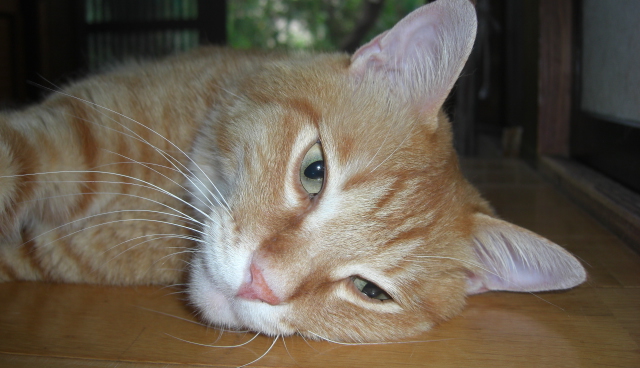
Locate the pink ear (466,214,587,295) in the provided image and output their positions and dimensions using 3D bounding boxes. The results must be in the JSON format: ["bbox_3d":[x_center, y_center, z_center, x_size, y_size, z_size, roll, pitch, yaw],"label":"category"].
[{"bbox_3d":[0.083,0.029,0.287,0.050,0.034,0.020,7,14,27],"label":"pink ear"}]

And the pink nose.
[{"bbox_3d":[-0.023,0.036,0.254,0.012,0.017,0.010,-29,4,3],"label":"pink nose"}]

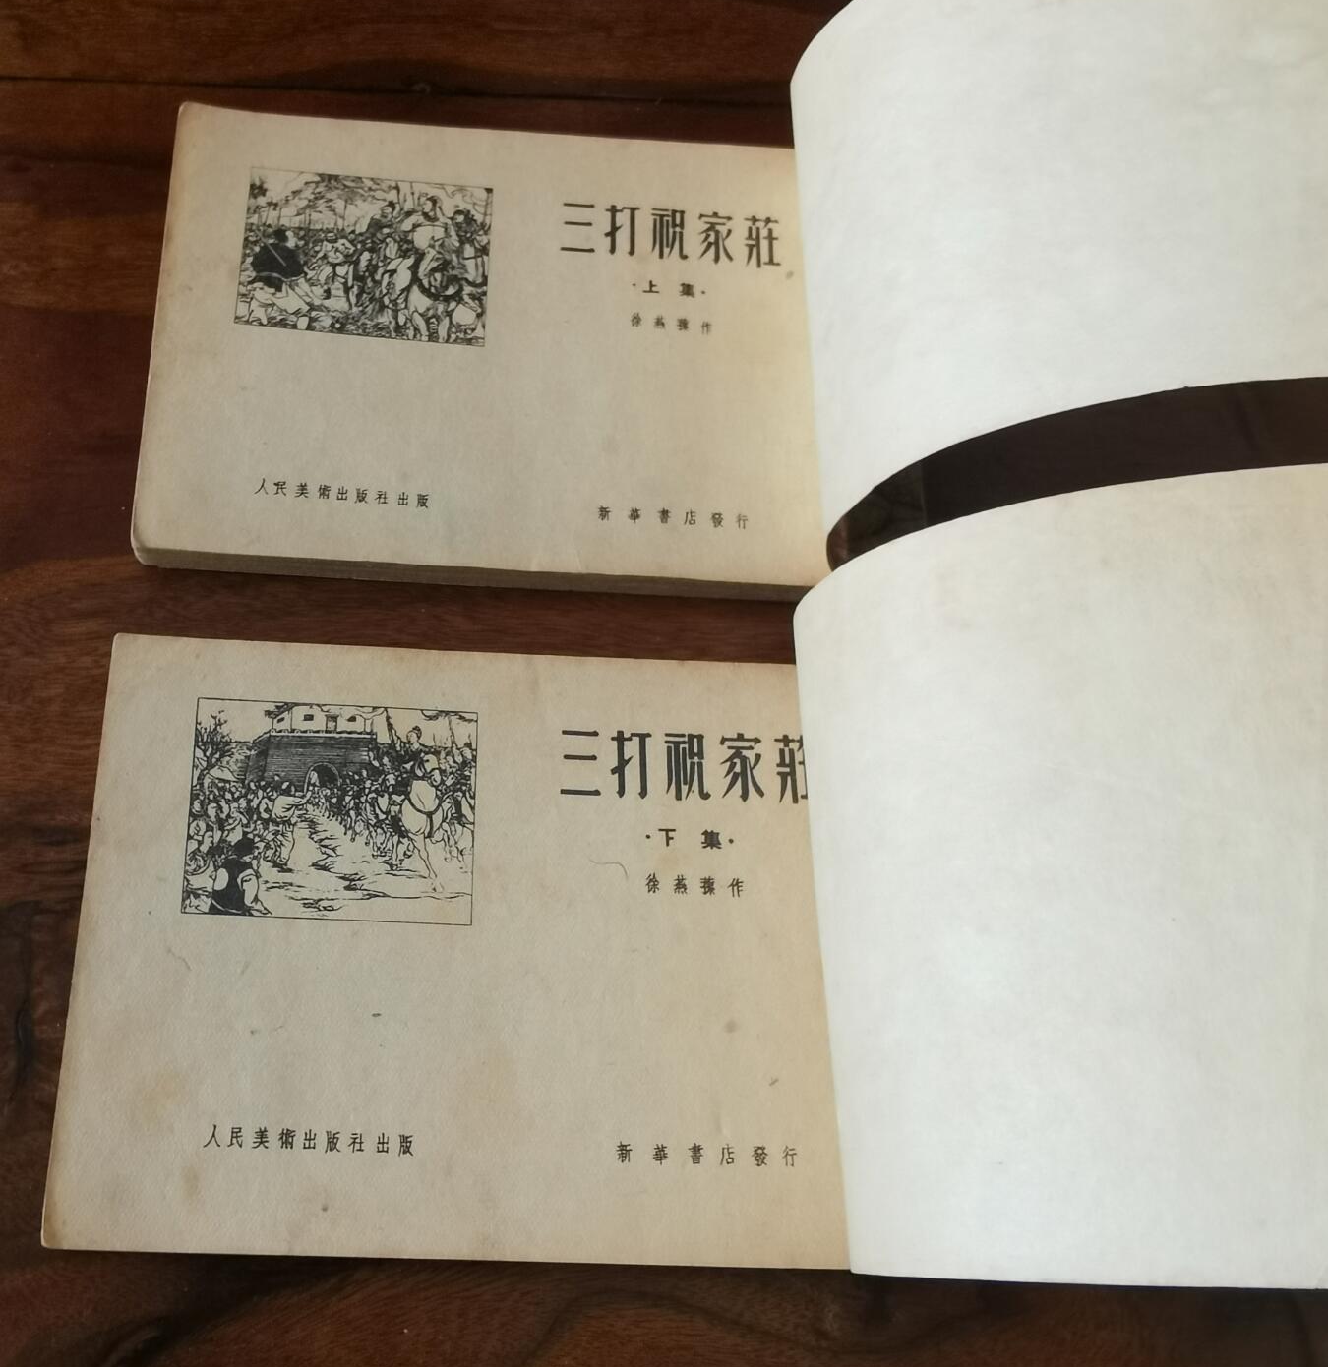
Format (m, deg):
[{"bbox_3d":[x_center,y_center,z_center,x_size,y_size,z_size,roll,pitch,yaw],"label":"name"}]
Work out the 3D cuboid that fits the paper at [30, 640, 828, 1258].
[{"bbox_3d":[-0.034,0.044,0.241,0.130,0.008,0.104,2,72,-4],"label":"paper"}]

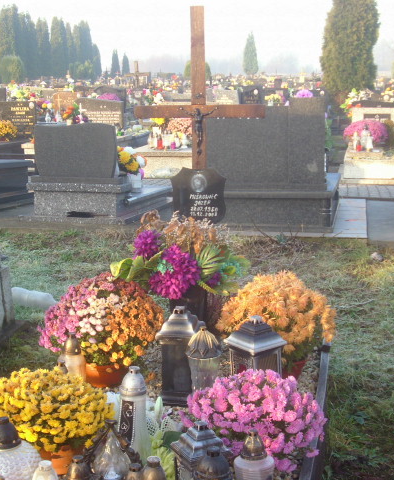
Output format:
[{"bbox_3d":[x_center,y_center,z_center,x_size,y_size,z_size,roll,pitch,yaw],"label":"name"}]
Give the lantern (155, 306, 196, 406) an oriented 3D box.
[{"bbox_3d":[-0.081,0.454,3.272,0.157,0.391,0.157,1,12,3],"label":"lantern"}]

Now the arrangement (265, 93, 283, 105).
[{"bbox_3d":[1.700,-3.093,18.251,0.390,0.260,0.330,0,12,0],"label":"arrangement"}]

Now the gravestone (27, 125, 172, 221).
[{"bbox_3d":[-1.050,-0.868,9.309,1.060,1.000,2.100,2,12,11],"label":"gravestone"}]

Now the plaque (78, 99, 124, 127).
[{"bbox_3d":[-1.812,-2.378,15.700,0.880,0.580,0.140,2,12,11],"label":"plaque"}]

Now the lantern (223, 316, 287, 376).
[{"bbox_3d":[0.250,0.488,3.567,0.185,0.333,0.185,11,16,44],"label":"lantern"}]

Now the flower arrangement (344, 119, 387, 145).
[{"bbox_3d":[2.795,-1.775,13.800,0.700,0.400,0.640,2,12,11],"label":"flower arrangement"}]

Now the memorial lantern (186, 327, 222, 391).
[{"bbox_3d":[0.025,0.487,3.223,0.132,0.310,0.132,0,12,0],"label":"memorial lantern"}]

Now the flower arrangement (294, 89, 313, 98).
[{"bbox_3d":[2.765,-3.747,21.500,0.500,0.340,0.480,2,12,11],"label":"flower arrangement"}]

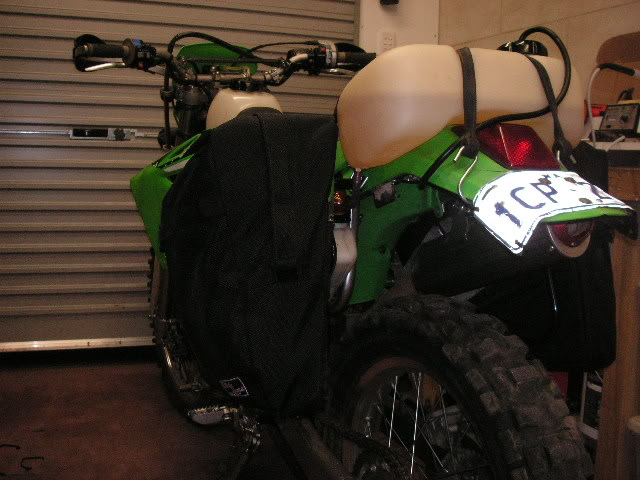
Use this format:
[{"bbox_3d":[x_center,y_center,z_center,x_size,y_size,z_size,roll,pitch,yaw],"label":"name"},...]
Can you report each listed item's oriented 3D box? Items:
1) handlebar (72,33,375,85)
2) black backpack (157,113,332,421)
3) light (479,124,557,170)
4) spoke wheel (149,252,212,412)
[{"bbox_3d":[-0.226,-0.472,1.874,0.810,0.135,0.180,-6,10,-28],"label":"handlebar"},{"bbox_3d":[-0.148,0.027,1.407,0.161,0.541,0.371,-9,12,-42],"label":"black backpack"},{"bbox_3d":[0.268,-0.142,1.004,0.093,0.050,0.128,-6,22,-28],"label":"light"},{"bbox_3d":[-0.481,0.265,2.499,0.090,0.690,0.690,-6,10,-28],"label":"spoke wheel"}]

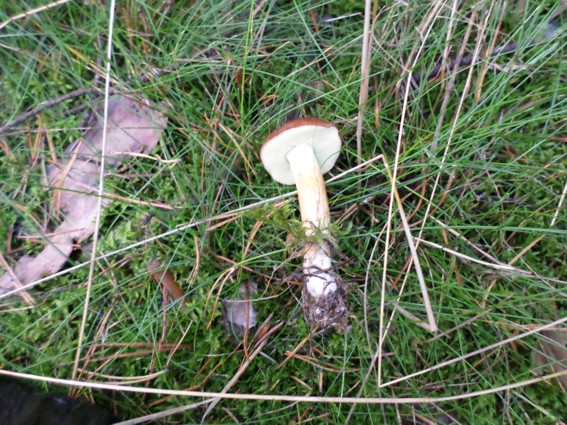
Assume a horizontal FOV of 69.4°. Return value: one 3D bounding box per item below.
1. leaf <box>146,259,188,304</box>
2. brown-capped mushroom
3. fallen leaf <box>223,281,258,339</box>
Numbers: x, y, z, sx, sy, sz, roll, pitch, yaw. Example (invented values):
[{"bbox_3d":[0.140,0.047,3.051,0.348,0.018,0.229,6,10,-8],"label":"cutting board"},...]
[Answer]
[{"bbox_3d":[-0.094,0.056,0.332,0.011,0.008,0.053,-37,60,-25],"label":"leaf"},{"bbox_3d":[0.022,0.004,0.330,0.073,0.070,0.170,-4,59,-3],"label":"brown-capped mushroom"},{"bbox_3d":[-0.031,0.074,0.317,0.023,0.008,0.048,5,52,4],"label":"fallen leaf"}]

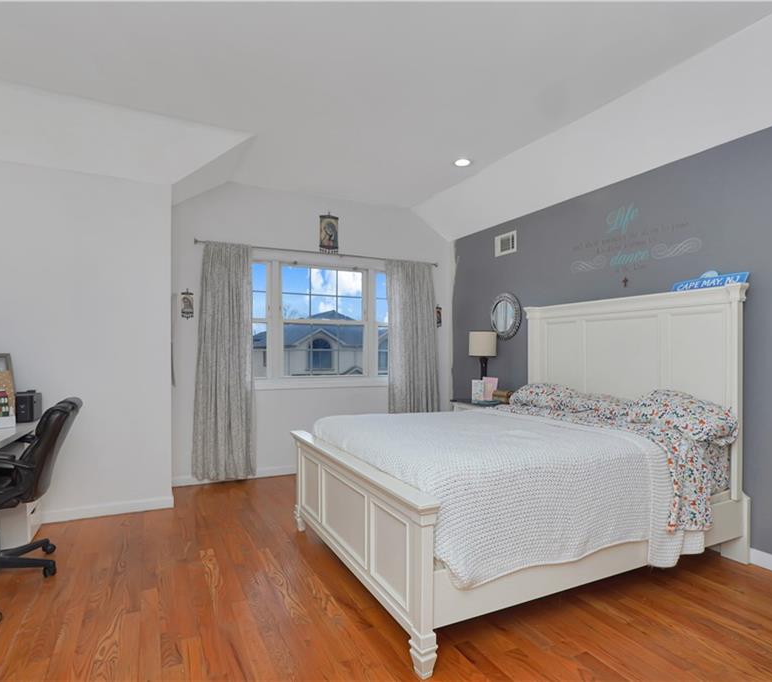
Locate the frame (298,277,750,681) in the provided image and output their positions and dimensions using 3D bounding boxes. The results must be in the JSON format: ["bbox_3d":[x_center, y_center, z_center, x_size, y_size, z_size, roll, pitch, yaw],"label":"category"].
[{"bbox_3d":[0.722,0.473,2.868,2.160,1.575,1.685,0,-1,-26],"label":"frame"}]

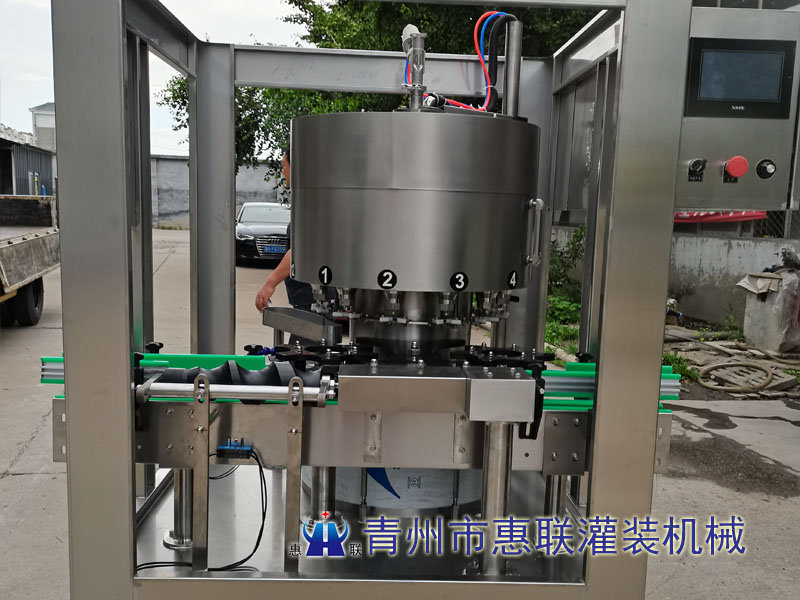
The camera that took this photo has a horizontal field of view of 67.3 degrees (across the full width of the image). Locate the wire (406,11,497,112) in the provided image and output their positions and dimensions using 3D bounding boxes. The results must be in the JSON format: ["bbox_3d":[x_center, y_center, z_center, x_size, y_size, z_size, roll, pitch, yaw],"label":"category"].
[{"bbox_3d":[0.127,-0.586,1.479,0.212,0.235,0.090,1,8,-3],"label":"wire"}]

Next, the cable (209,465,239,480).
[{"bbox_3d":[-0.382,0.372,1.300,0.068,0.039,0.050,1,8,-3],"label":"cable"}]

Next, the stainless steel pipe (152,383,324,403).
[{"bbox_3d":[-0.320,0.181,1.174,0.340,0.028,0.028,2,8,-3],"label":"stainless steel pipe"}]

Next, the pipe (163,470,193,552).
[{"bbox_3d":[-0.472,0.434,1.316,0.094,0.187,0.094,1,8,-3],"label":"pipe"}]

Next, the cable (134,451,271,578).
[{"bbox_3d":[-0.400,0.430,1.226,0.261,0.226,0.090,1,8,-3],"label":"cable"}]

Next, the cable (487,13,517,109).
[{"bbox_3d":[0.255,-0.583,1.486,0.077,0.231,0.050,1,8,-3],"label":"cable"}]

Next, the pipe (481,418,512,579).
[{"bbox_3d":[0.201,0.400,1.230,0.047,0.319,0.047,1,8,-3],"label":"pipe"}]

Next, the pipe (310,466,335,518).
[{"bbox_3d":[-0.178,0.447,1.423,0.060,0.140,0.060,1,8,-3],"label":"pipe"}]

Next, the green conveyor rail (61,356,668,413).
[{"bbox_3d":[-0.068,0.173,1.331,1.348,0.096,0.140,1,8,-3],"label":"green conveyor rail"}]

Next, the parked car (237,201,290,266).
[{"bbox_3d":[-3.283,-1.773,15.511,1.870,1.460,5.000,0,8,-13],"label":"parked car"}]

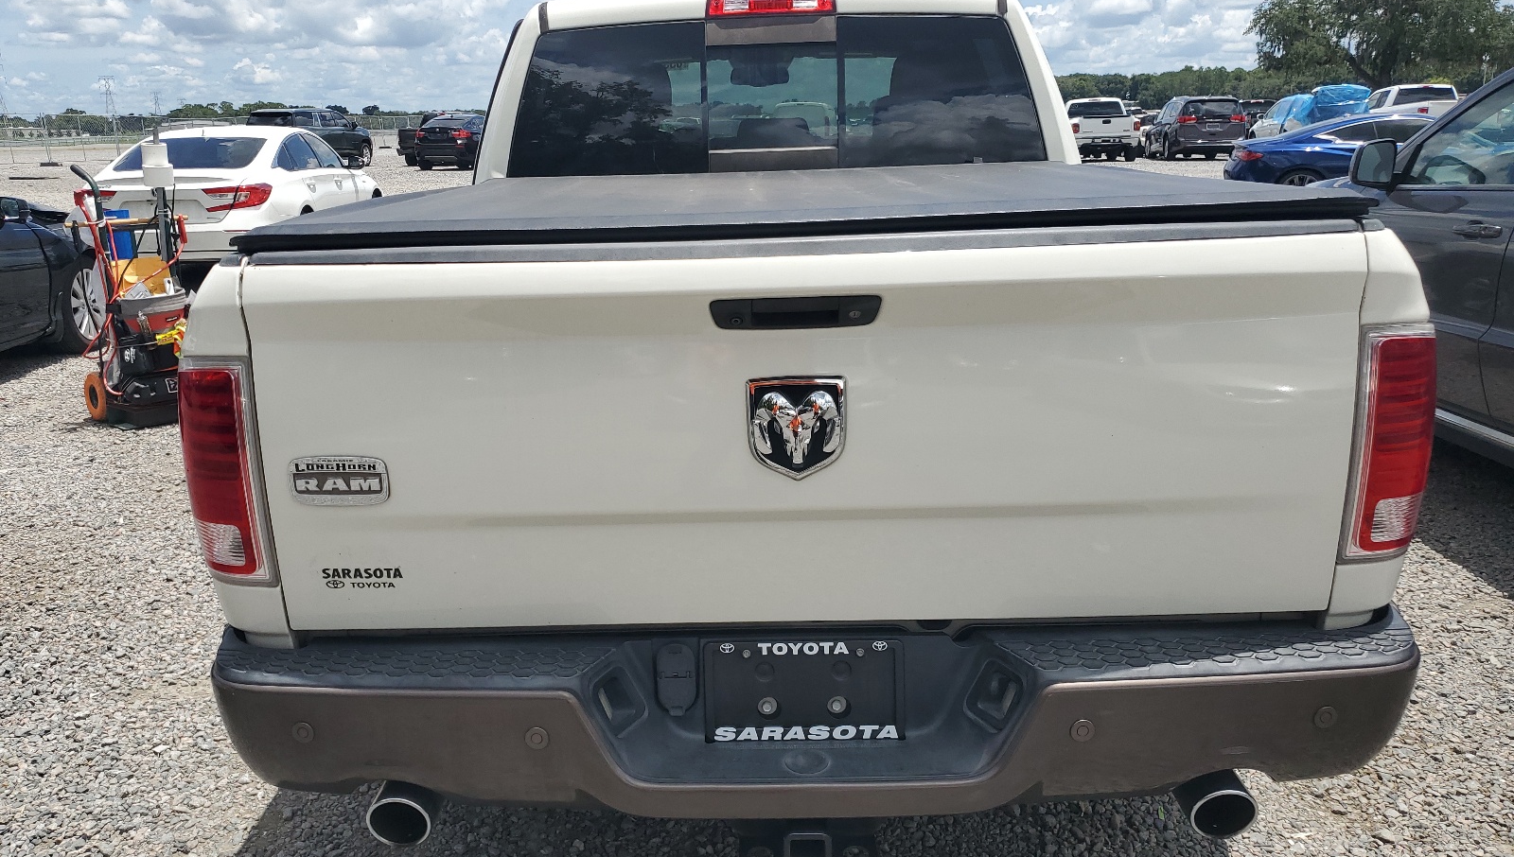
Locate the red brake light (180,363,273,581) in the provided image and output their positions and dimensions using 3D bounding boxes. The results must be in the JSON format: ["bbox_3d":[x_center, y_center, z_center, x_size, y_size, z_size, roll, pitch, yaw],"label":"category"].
[{"bbox_3d":[-0.809,0.054,1.758,0.160,0.360,0.135,-1,16,1],"label":"red brake light"}]

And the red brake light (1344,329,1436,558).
[{"bbox_3d":[0.948,0.010,1.741,0.160,0.360,0.135,-1,16,1],"label":"red brake light"}]

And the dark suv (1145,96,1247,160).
[{"bbox_3d":[12.914,-8.919,33.611,1.990,1.760,5.100,1,16,9],"label":"dark suv"}]

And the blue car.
[{"bbox_3d":[8.864,-3.583,15.483,4.690,1.390,1.850,5,17,22],"label":"blue car"}]

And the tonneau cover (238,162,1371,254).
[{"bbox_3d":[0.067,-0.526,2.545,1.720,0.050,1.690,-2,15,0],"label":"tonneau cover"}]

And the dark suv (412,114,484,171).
[{"bbox_3d":[-9.035,-9.137,35.995,1.970,1.690,4.850,2,16,11],"label":"dark suv"}]

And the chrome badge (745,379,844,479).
[{"bbox_3d":[0.060,0.000,1.722,0.149,0.160,0.020,-2,15,0],"label":"chrome badge"}]

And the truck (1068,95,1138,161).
[{"bbox_3d":[10.532,-9.350,35.496,2.000,1.880,5.800,1,16,9],"label":"truck"}]

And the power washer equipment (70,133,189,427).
[{"bbox_3d":[-3.381,-0.802,6.083,0.610,1.520,0.520,-12,19,-33],"label":"power washer equipment"}]

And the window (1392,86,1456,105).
[{"bbox_3d":[17.043,-8.470,29.000,1.550,0.430,0.130,1,16,7],"label":"window"}]

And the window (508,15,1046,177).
[{"bbox_3d":[0.052,-0.989,3.378,1.600,0.430,0.130,-1,16,1],"label":"window"}]

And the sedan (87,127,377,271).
[{"bbox_3d":[-5.491,-2.554,12.523,1.860,1.450,4.880,-2,16,-3],"label":"sedan"}]

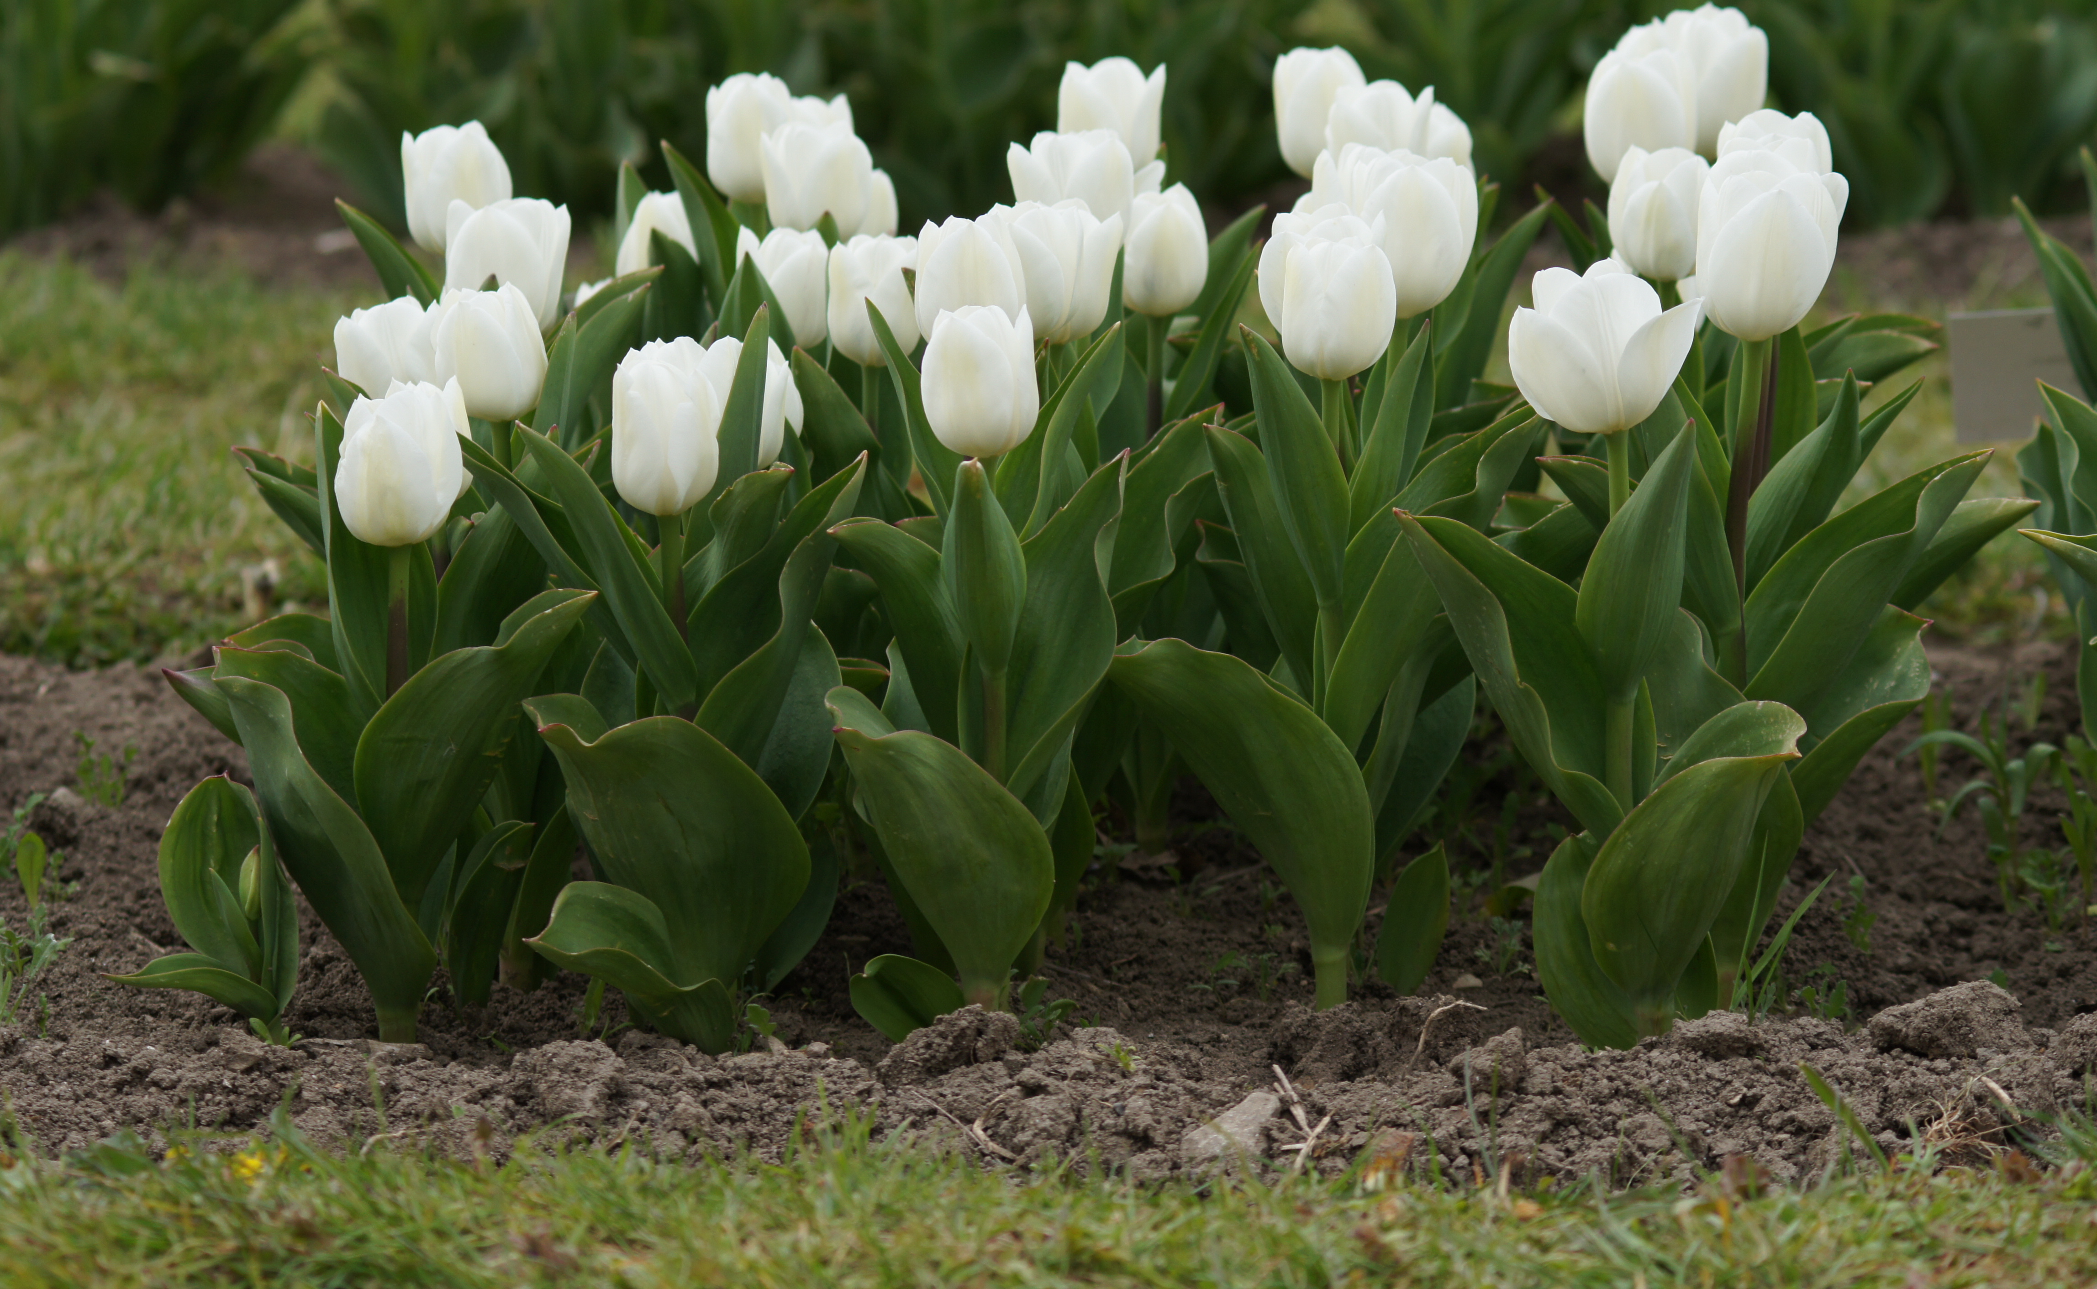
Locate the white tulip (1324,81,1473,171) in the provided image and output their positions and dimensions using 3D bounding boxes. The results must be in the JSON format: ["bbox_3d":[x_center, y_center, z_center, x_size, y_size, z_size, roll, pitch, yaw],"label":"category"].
[{"bbox_3d":[0.193,-0.280,4.920,0.076,0.072,0.065,0,10,0],"label":"white tulip"}]

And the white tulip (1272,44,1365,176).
[{"bbox_3d":[0.137,-0.268,4.400,0.047,0.068,0.046,0,12,0],"label":"white tulip"}]

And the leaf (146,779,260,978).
[{"bbox_3d":[-0.389,0.108,4.050,0.047,0.094,0.040,-12,12,-18],"label":"leaf"}]

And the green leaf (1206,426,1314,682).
[{"bbox_3d":[0.098,-0.038,3.980,0.052,0.126,0.045,0,16,0],"label":"green leaf"}]

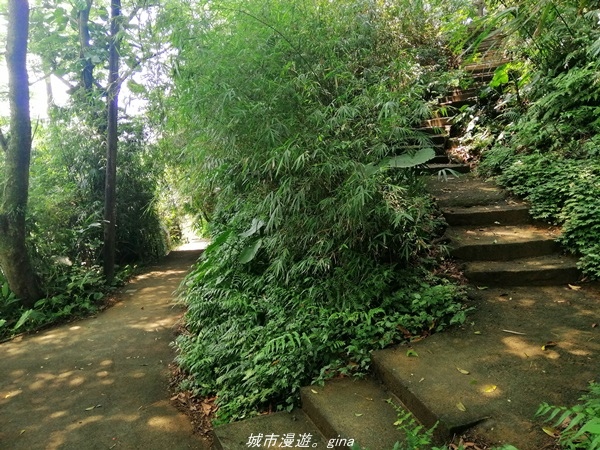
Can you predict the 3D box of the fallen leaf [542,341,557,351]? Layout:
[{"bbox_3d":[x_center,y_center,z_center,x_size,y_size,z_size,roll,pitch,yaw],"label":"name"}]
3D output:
[{"bbox_3d":[1.910,0.922,3.450,0.090,0.040,0.065,0,3,0],"label":"fallen leaf"}]

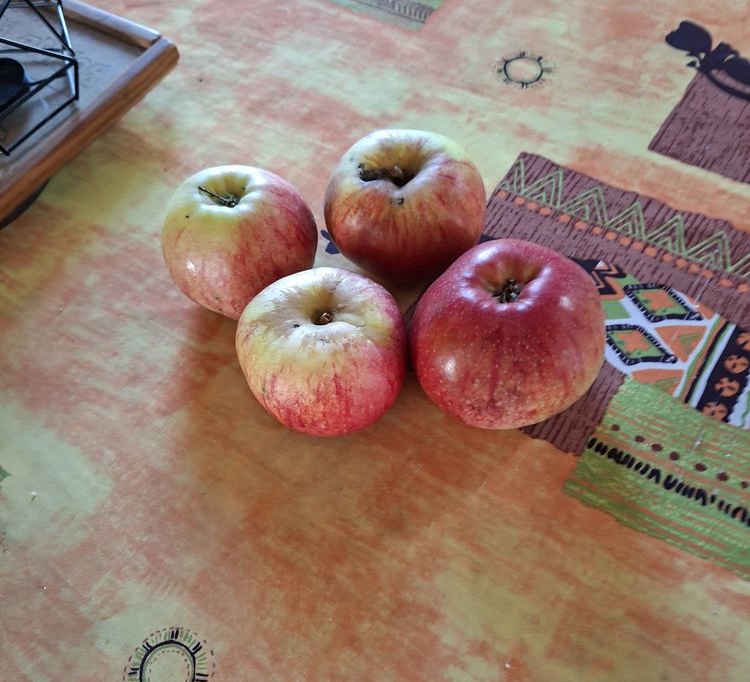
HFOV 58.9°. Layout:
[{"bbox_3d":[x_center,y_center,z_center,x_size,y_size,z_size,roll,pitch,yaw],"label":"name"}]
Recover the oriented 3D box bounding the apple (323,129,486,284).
[{"bbox_3d":[0.014,-0.063,0.314,0.076,0.064,0.076,-4,59,6],"label":"apple"}]

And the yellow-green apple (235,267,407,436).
[{"bbox_3d":[-0.023,0.004,0.281,0.073,0.063,0.073,-13,59,0],"label":"yellow-green apple"}]

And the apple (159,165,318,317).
[{"bbox_3d":[-0.064,-0.046,0.314,0.073,0.066,0.073,-13,59,0],"label":"apple"}]

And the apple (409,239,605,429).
[{"bbox_3d":[0.052,-0.003,0.270,0.078,0.069,0.078,-4,59,6],"label":"apple"}]

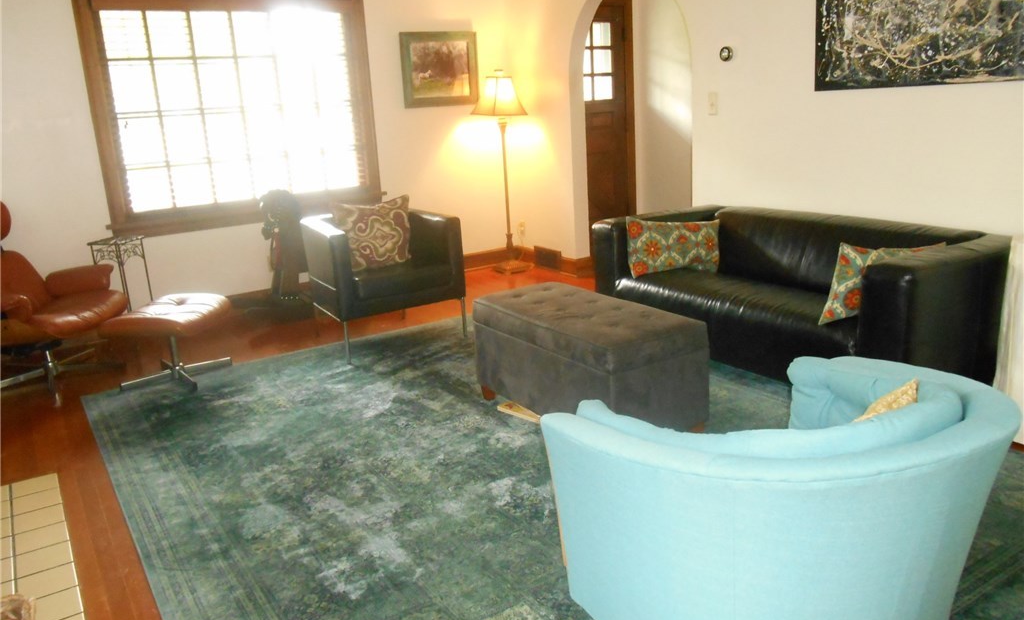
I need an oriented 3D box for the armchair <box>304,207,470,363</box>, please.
[{"bbox_3d":[-0.807,-0.182,4.590,0.780,0.700,0.800,-12,17,-31],"label":"armchair"}]

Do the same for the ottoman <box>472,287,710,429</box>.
[{"bbox_3d":[0.286,0.236,3.176,0.470,0.490,0.965,-12,17,-31],"label":"ottoman"}]

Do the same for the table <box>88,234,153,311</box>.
[{"bbox_3d":[-2.363,-0.104,4.714,0.255,0.655,0.255,0,15,12],"label":"table"}]

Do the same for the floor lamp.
[{"bbox_3d":[-0.047,-1.091,6.147,0.330,1.580,0.330,-12,17,-31],"label":"floor lamp"}]

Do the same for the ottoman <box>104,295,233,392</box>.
[{"bbox_3d":[-1.815,0.155,4.087,0.520,0.415,0.600,-2,15,5],"label":"ottoman"}]

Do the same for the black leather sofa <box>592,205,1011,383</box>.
[{"bbox_3d":[1.305,-0.076,3.816,0.880,0.660,1.780,-12,17,-31],"label":"black leather sofa"}]

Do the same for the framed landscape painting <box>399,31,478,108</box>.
[{"bbox_3d":[-0.541,-1.847,5.907,0.650,0.540,0.040,-12,17,-31],"label":"framed landscape painting"}]

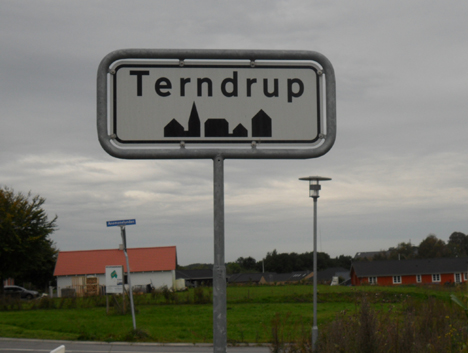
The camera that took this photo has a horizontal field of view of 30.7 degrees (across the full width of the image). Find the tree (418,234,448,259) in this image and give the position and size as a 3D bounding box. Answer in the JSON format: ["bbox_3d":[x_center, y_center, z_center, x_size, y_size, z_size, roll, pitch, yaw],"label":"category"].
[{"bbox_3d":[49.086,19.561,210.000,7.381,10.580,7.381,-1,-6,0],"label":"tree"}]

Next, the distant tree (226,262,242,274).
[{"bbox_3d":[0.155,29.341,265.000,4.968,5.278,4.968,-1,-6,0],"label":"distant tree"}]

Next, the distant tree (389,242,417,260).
[{"bbox_3d":[41.459,20.668,210.000,6.889,8.858,6.889,-1,-6,0],"label":"distant tree"}]

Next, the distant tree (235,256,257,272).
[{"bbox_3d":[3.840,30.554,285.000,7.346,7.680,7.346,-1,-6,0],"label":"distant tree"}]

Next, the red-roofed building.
[{"bbox_3d":[-11.900,9.850,88.000,12.200,4.800,6.800,-1,-6,0],"label":"red-roofed building"}]

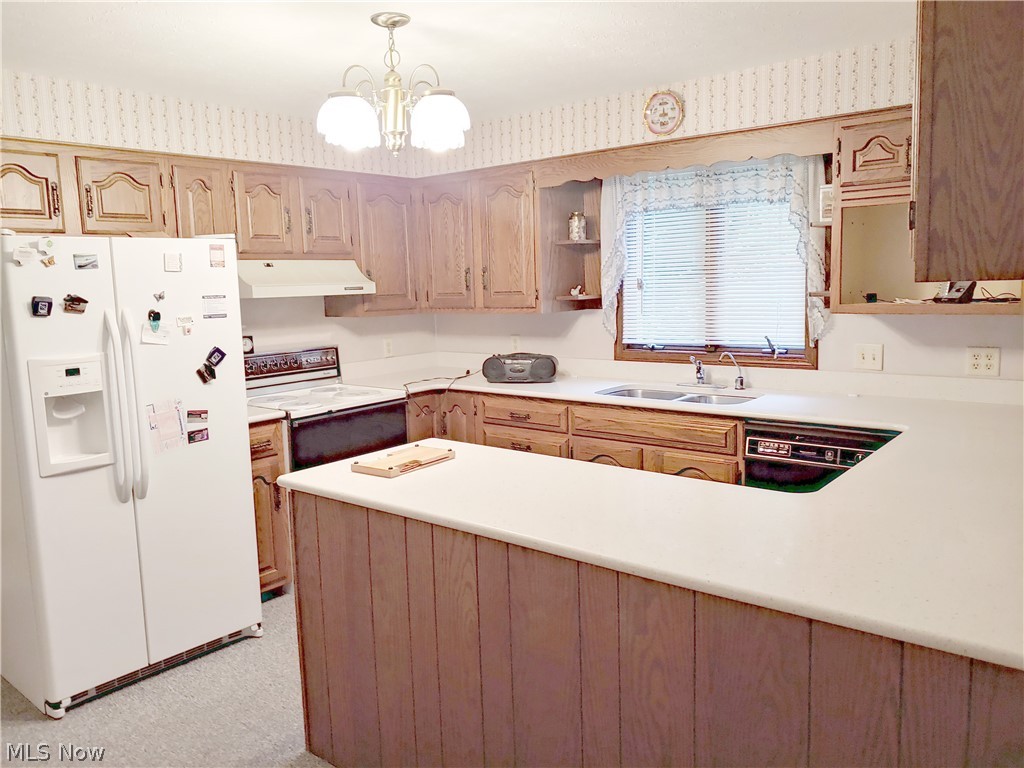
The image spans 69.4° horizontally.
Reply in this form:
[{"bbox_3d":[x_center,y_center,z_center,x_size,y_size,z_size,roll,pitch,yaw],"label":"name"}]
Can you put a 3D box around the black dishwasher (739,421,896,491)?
[{"bbox_3d":[1.434,0.561,3.273,0.600,0.860,0.600,5,11,38],"label":"black dishwasher"}]

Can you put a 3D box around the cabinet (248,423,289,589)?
[{"bbox_3d":[-1.417,0.589,3.623,0.620,0.845,0.310,5,11,38],"label":"cabinet"}]

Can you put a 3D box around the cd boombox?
[{"bbox_3d":[0.064,-0.103,4.316,0.415,0.160,0.210,0,9,13],"label":"cd boombox"}]

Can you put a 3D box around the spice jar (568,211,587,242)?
[{"bbox_3d":[0.363,-0.877,4.119,0.097,0.160,0.097,-2,8,0],"label":"spice jar"}]

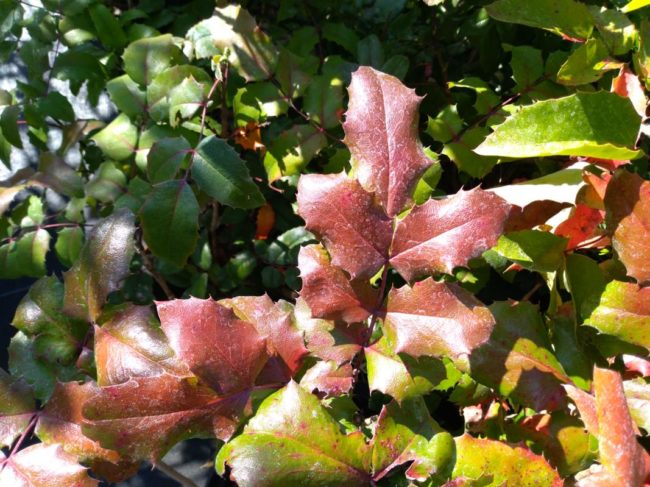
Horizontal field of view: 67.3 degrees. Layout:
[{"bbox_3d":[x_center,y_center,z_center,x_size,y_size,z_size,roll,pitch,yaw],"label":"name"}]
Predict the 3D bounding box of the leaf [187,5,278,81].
[{"bbox_3d":[-0.074,-0.156,0.400,0.081,0.022,0.051,31,84,7],"label":"leaf"}]

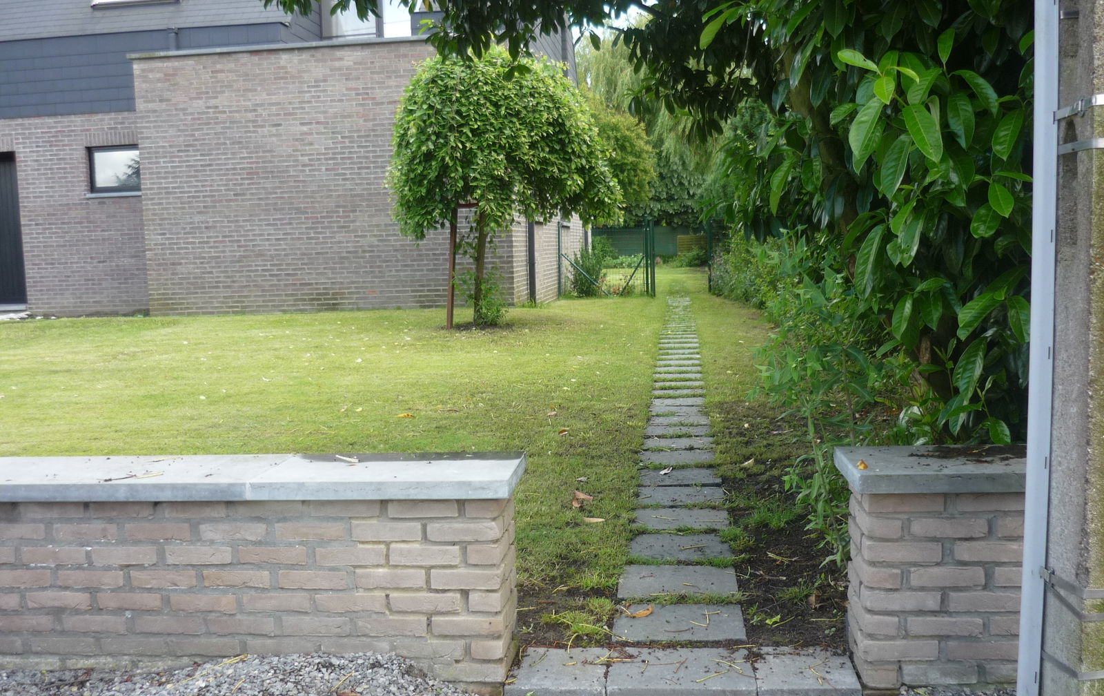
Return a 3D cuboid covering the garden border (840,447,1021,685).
[{"bbox_3d":[1.015,0.552,2.715,0.480,0.542,0.345,-1,6,7],"label":"garden border"}]

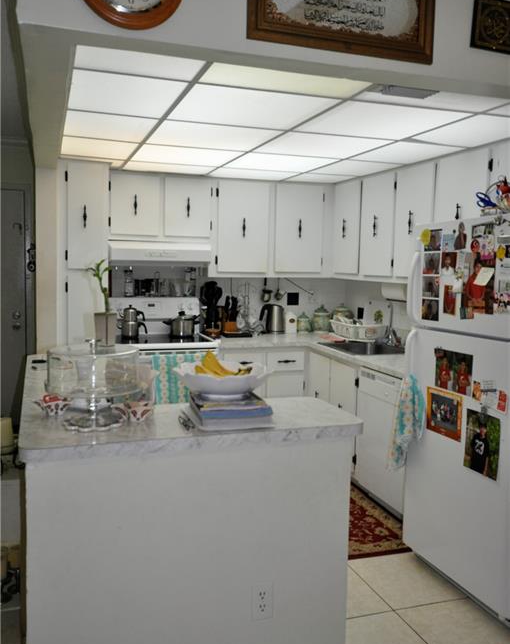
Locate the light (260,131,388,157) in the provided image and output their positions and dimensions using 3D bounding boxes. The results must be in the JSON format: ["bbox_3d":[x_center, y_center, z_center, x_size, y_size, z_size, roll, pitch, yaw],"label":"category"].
[{"bbox_3d":[0.355,-0.964,3.261,0.591,0.040,0.586,-1,6,-19],"label":"light"}]

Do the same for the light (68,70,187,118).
[{"bbox_3d":[-0.512,-0.901,2.352,0.400,0.050,0.600,-1,6,-19],"label":"light"}]

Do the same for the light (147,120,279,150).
[{"bbox_3d":[-0.222,-0.955,3.061,0.591,0.040,0.586,-1,6,-19],"label":"light"}]

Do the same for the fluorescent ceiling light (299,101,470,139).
[{"bbox_3d":[0.553,-0.904,2.692,0.591,0.040,0.586,-1,6,-19],"label":"fluorescent ceiling light"}]

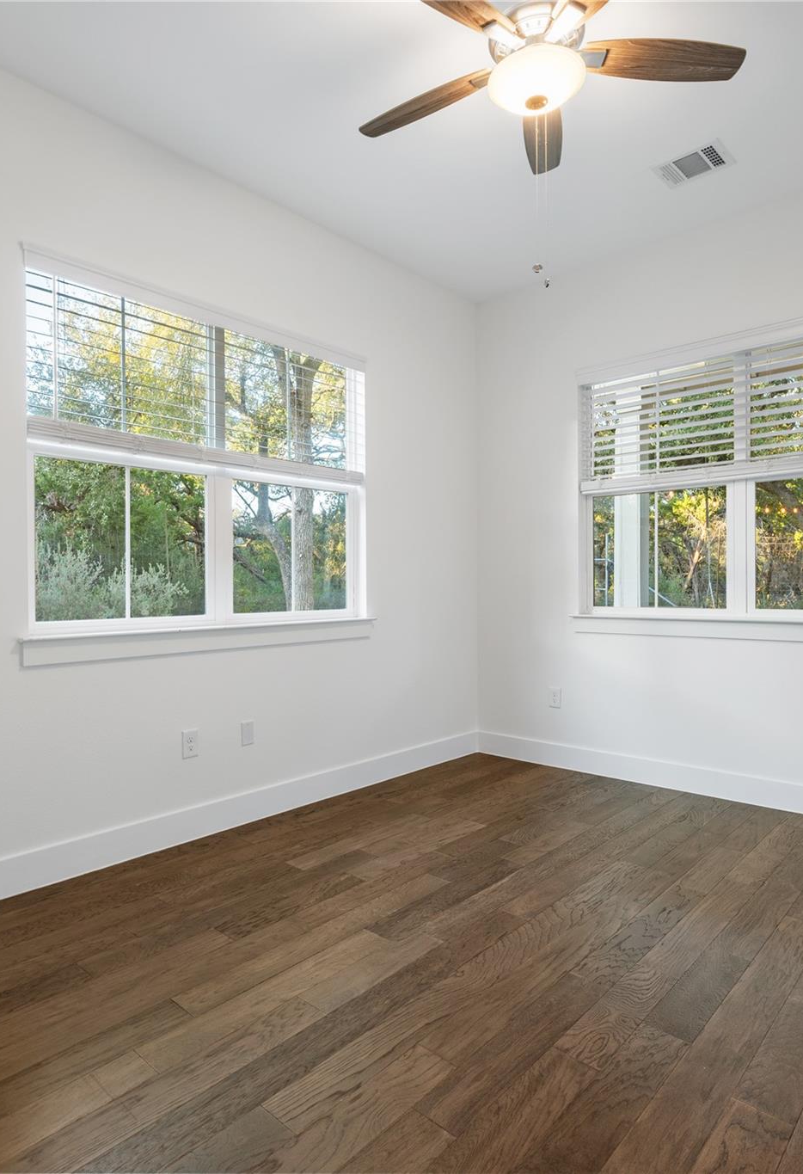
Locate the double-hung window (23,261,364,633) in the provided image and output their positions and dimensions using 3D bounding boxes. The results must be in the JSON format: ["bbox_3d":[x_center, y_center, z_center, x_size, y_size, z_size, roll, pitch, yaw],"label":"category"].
[{"bbox_3d":[-0.851,-0.554,3.302,0.110,1.468,1.804,0,0,43],"label":"double-hung window"}]

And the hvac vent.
[{"bbox_3d":[1.332,-1.912,3.125,0.288,0.028,0.237,0,0,43],"label":"hvac vent"}]

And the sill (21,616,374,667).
[{"bbox_3d":[-0.812,0.240,3.292,0.105,0.113,1.869,0,0,43],"label":"sill"}]

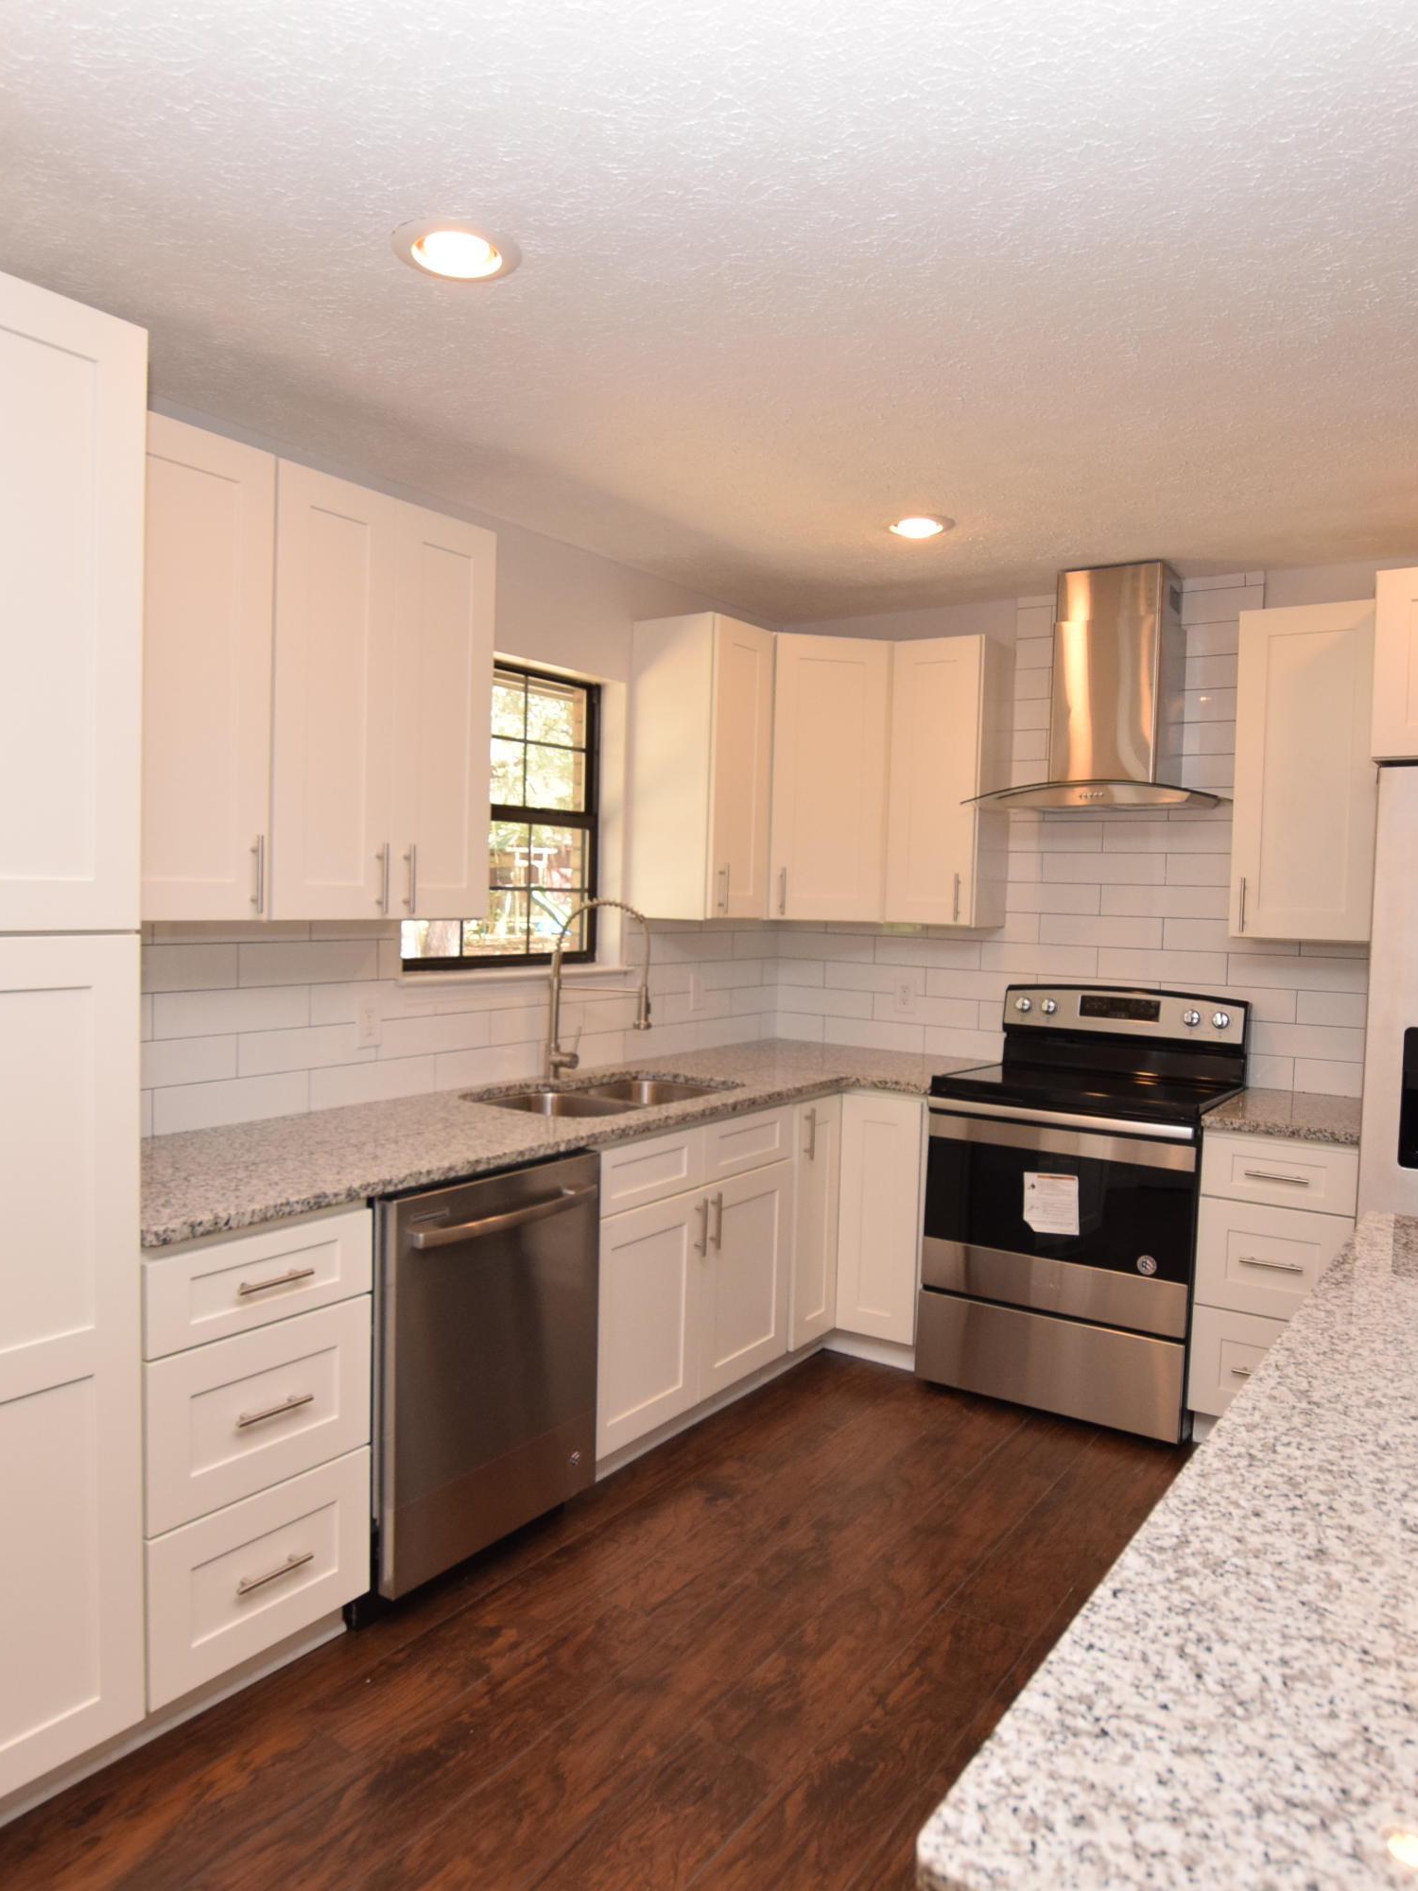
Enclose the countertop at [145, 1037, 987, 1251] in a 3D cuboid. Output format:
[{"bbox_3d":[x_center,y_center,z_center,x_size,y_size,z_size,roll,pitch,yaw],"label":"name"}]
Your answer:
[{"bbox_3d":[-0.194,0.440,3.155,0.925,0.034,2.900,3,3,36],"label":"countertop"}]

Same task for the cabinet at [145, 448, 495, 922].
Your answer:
[{"bbox_3d":[-0.965,-0.516,2.523,0.335,0.927,1.027,3,3,36],"label":"cabinet"}]

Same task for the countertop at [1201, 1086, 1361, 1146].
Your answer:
[{"bbox_3d":[1.686,0.480,3.339,0.384,0.032,0.658,3,3,33],"label":"countertop"}]

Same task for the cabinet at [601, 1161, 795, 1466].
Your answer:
[{"bbox_3d":[-0.270,0.861,3.332,0.635,0.830,0.885,3,3,36],"label":"cabinet"}]

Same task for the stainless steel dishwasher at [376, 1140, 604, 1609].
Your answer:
[{"bbox_3d":[-0.688,0.896,2.707,0.640,0.835,0.604,3,3,36],"label":"stainless steel dishwasher"}]

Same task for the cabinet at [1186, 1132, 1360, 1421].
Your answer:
[{"bbox_3d":[1.679,0.910,3.366,0.382,0.830,0.640,3,3,33],"label":"cabinet"}]

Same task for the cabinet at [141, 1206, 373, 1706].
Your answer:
[{"bbox_3d":[-1.053,0.889,2.263,0.635,0.830,0.455,3,3,36],"label":"cabinet"}]

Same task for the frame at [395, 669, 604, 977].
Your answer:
[{"bbox_3d":[-0.613,-0.370,3.394,0.070,0.875,0.865,3,3,36],"label":"frame"}]

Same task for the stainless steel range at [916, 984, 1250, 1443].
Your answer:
[{"bbox_3d":[1.157,0.760,3.611,0.757,1.180,0.705,3,3,33],"label":"stainless steel range"}]

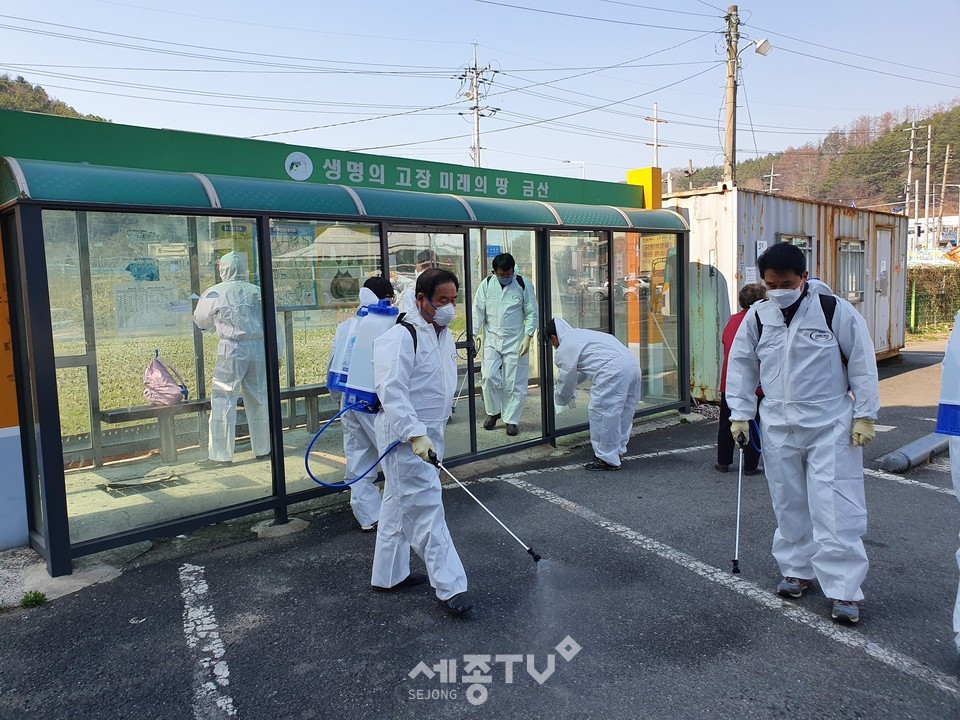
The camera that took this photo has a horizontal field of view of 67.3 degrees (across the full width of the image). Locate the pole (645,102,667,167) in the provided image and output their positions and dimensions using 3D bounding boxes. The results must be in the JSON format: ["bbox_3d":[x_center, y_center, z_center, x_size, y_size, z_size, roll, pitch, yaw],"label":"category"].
[{"bbox_3d":[11.959,-10.255,48.433,2.000,13.799,0.500,-7,7,-44],"label":"pole"}]

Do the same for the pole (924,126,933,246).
[{"bbox_3d":[28.048,-9.166,45.145,0.300,11.034,0.300,-2,5,0],"label":"pole"}]

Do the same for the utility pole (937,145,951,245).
[{"bbox_3d":[26.933,-7.993,42.150,0.300,9.316,0.300,2,5,0],"label":"utility pole"}]

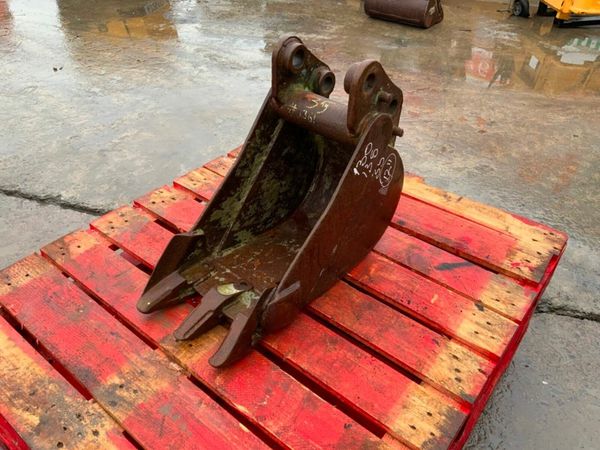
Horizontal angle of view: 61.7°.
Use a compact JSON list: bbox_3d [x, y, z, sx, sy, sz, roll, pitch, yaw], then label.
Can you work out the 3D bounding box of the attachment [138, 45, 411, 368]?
[{"bbox_3d":[-0.045,-0.100,1.076,0.300,0.490,0.616,28,43,29],"label":"attachment"}]

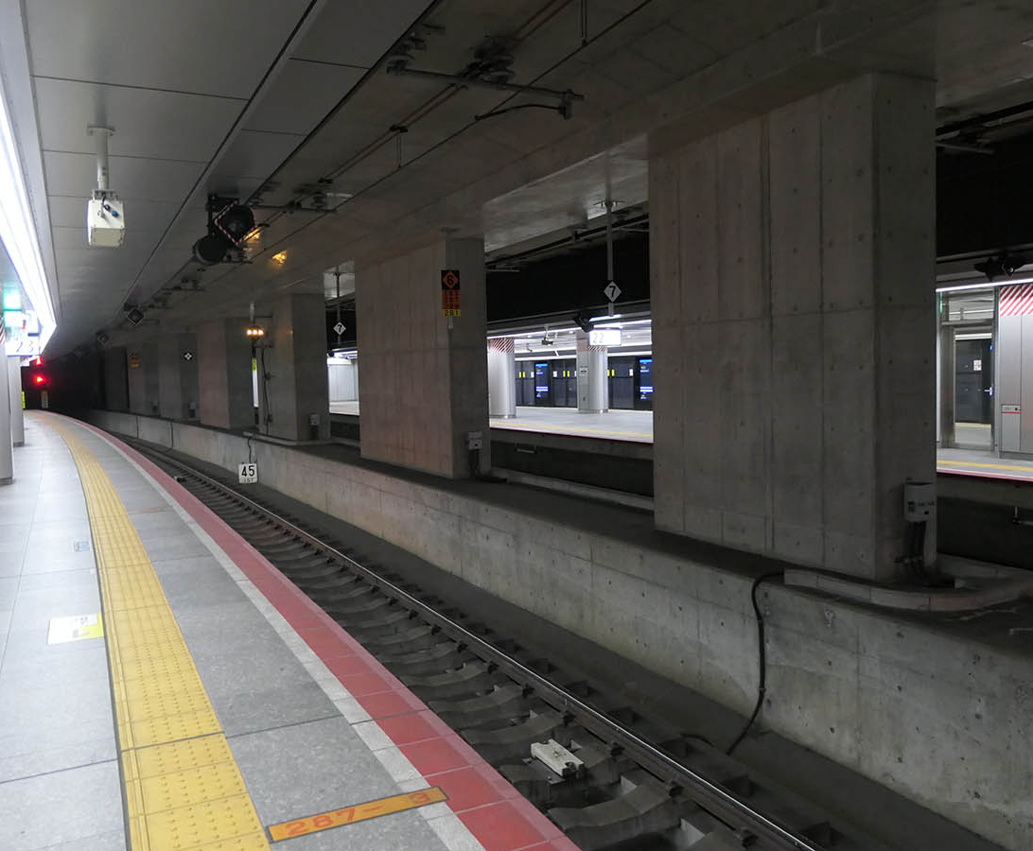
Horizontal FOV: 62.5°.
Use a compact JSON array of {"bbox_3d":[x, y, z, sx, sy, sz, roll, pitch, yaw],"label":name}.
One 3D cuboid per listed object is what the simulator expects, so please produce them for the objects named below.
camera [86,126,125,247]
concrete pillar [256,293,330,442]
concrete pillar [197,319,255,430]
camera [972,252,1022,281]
[{"bbox_3d":[-1.972,-1.147,4.063,0.160,0.530,0.420,-3,4,-28],"label":"camera"},{"bbox_3d":[-6.709,-1.641,25.355,0.933,4.040,4.504,-3,4,-28],"label":"concrete pillar"},{"bbox_3d":[-11.628,-2.042,34.009,1.066,4.040,6.081,-3,4,-30],"label":"concrete pillar"},{"bbox_3d":[6.287,-2.071,11.108,0.420,0.360,0.460,-3,4,-28],"label":"camera"}]

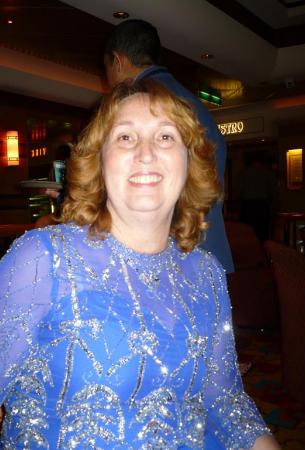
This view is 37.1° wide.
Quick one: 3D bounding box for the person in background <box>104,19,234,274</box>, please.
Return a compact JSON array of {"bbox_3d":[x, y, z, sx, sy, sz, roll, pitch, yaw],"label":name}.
[{"bbox_3d":[0.070,0.090,1.680,0.420,1.680,0.520,2,4,44],"label":"person in background"}]

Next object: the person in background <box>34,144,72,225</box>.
[{"bbox_3d":[-0.830,0.020,4.300,0.450,1.580,0.500,-1,3,-6],"label":"person in background"}]

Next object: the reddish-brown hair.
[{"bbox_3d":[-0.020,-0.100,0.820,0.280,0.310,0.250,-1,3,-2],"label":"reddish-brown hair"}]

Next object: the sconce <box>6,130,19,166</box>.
[{"bbox_3d":[-1.720,-0.940,5.600,0.090,0.430,0.130,2,4,38],"label":"sconce"}]

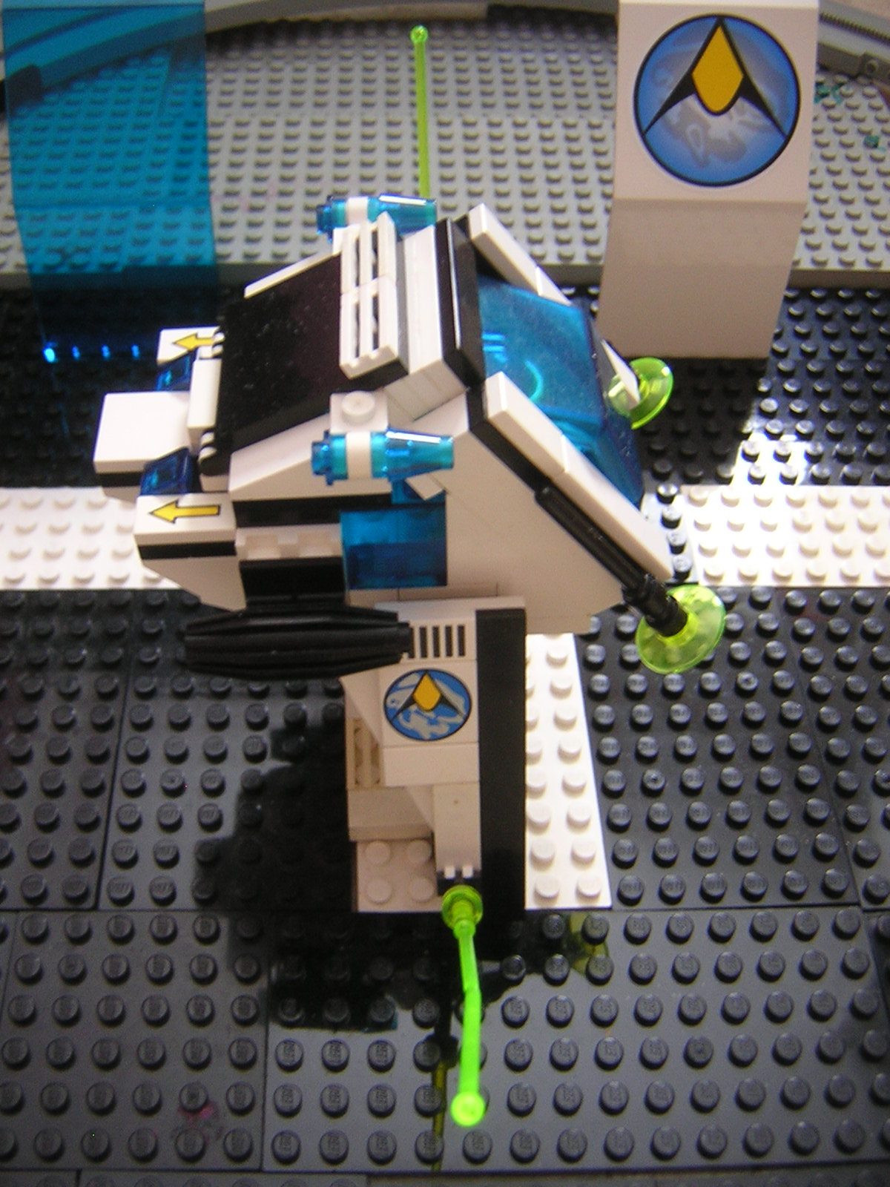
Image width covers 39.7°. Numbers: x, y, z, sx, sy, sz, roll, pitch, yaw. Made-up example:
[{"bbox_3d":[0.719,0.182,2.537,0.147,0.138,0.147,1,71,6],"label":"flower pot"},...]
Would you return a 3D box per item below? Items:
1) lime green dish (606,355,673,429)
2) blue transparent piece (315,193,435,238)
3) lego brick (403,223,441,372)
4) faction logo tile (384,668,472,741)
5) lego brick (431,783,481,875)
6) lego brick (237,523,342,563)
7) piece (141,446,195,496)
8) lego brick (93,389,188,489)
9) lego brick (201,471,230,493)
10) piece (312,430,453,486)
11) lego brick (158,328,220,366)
[{"bbox_3d":[0.035,-0.039,0.234,0.016,0.005,0.016,-27,46,27],"label":"lime green dish"},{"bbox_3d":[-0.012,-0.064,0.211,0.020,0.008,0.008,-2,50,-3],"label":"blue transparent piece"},{"bbox_3d":[-0.002,-0.042,0.187,0.007,0.008,0.032,-21,49,21],"label":"lego brick"},{"bbox_3d":[-0.003,0.018,0.206,0.016,0.016,0.003,-3,26,-2],"label":"faction logo tile"},{"bbox_3d":[0.002,0.041,0.216,0.008,0.021,0.004,-3,26,-2],"label":"lego brick"},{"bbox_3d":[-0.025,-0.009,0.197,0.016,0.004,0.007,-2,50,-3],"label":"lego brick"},{"bbox_3d":[-0.046,-0.019,0.204,0.008,0.006,0.008,-2,53,-1],"label":"piece"},{"bbox_3d":[-0.050,-0.026,0.208,0.016,0.006,0.016,-2,50,-3],"label":"lego brick"},{"bbox_3d":[-0.036,-0.021,0.203,0.008,0.006,0.008,-2,53,-1],"label":"lego brick"},{"bbox_3d":[-0.009,-0.019,0.171,0.020,0.008,0.008,-3,52,-2],"label":"piece"},{"bbox_3d":[-0.044,-0.044,0.225,0.016,0.003,0.008,-2,53,-1],"label":"lego brick"}]

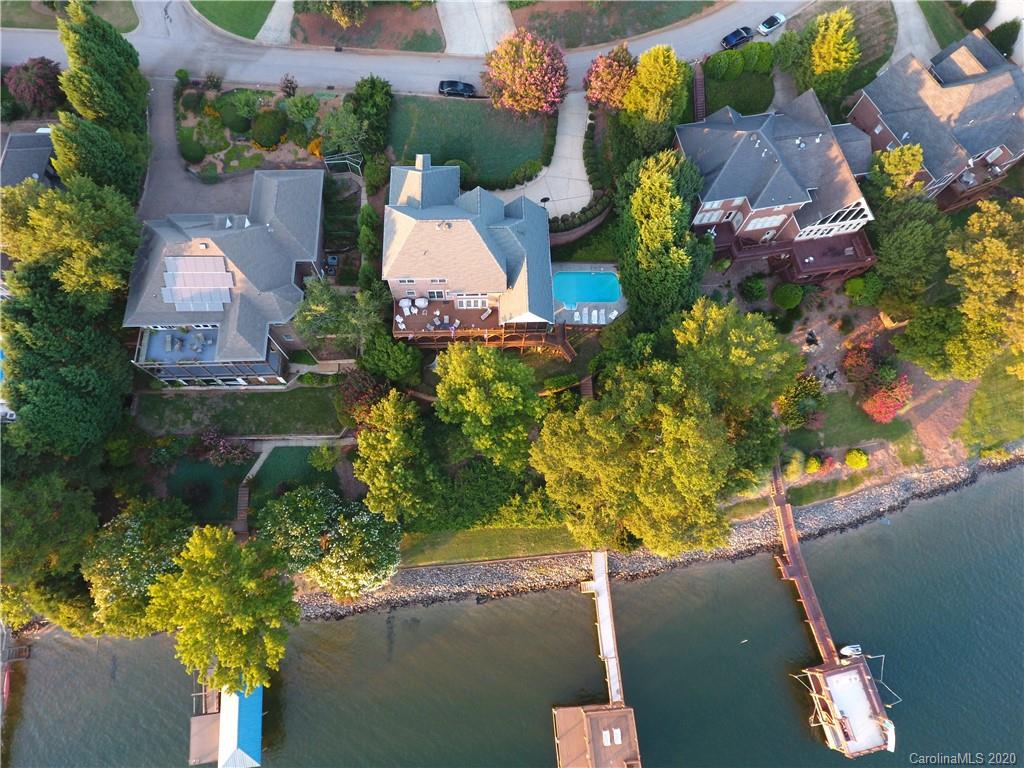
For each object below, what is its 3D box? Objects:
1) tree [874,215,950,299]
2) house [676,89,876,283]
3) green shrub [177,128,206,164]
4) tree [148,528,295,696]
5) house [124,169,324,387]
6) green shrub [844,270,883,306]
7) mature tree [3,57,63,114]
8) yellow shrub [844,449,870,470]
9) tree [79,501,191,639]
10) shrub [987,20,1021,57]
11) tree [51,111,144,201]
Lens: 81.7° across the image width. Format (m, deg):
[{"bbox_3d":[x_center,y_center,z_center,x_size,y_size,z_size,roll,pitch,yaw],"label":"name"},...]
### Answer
[{"bbox_3d":[45.684,-14.214,68.496,7.800,8.500,9.200,0,70,0],"label":"tree"},{"bbox_3d":[31.367,-22.631,68.122,20.800,12.200,19.000,-10,70,-4],"label":"house"},{"bbox_3d":[-39.837,-29.543,73.568,3.400,2.500,4.400,0,70,0],"label":"green shrub"},{"bbox_3d":[-29.240,23.060,61.330,14.140,14.000,15.950,1,70,-2],"label":"tree"},{"bbox_3d":[-32.820,-13.700,70.110,20.500,14.500,24.500,1,70,-2],"label":"house"},{"bbox_3d":[44.589,-12.126,75.083,4.400,3.200,4.600,1,69,-2],"label":"green shrub"},{"bbox_3d":[-59.313,-36.803,73.701,6.300,6.000,7.200,0,70,0],"label":"mature tree"},{"bbox_3d":[39.209,8.588,67.343,2.546,1.600,2.525,0,70,0],"label":"yellow shrub"},{"bbox_3d":[-39.640,19.430,63.380,10.070,11.000,13.000,1,70,-2],"label":"tree"},{"bbox_3d":[68.330,-48.040,82.300,3.300,4.200,3.800,1,70,-2],"label":"shrub"},{"bbox_3d":[-47.185,-25.915,67.948,7.400,11.500,7.800,0,70,0],"label":"tree"}]

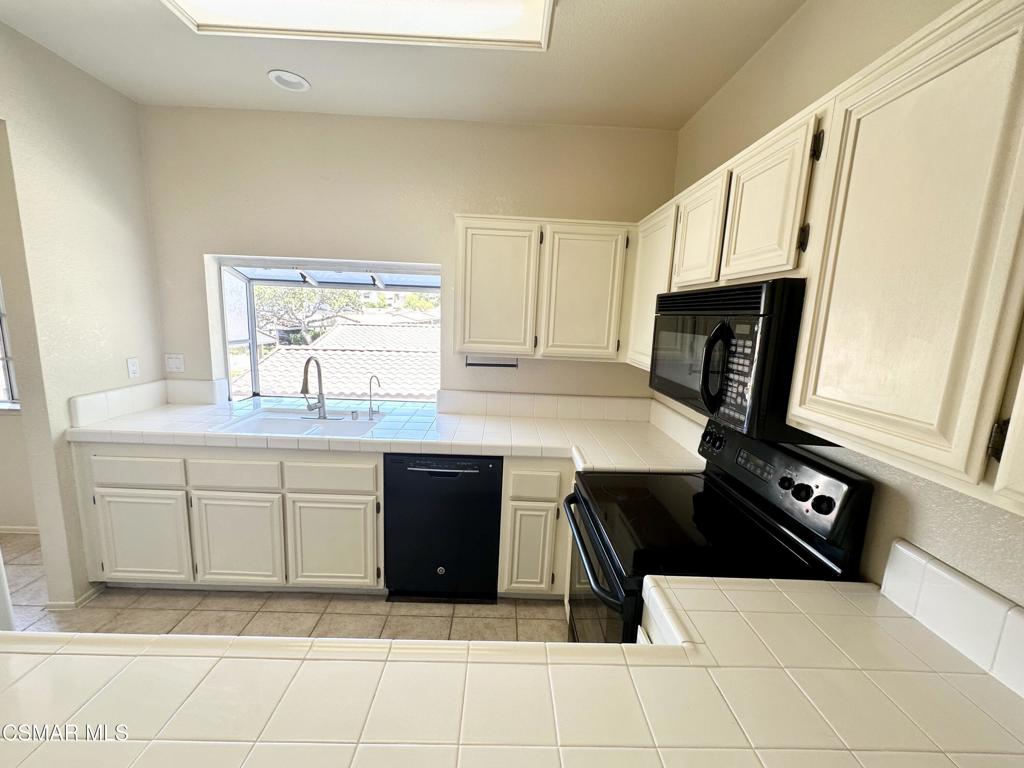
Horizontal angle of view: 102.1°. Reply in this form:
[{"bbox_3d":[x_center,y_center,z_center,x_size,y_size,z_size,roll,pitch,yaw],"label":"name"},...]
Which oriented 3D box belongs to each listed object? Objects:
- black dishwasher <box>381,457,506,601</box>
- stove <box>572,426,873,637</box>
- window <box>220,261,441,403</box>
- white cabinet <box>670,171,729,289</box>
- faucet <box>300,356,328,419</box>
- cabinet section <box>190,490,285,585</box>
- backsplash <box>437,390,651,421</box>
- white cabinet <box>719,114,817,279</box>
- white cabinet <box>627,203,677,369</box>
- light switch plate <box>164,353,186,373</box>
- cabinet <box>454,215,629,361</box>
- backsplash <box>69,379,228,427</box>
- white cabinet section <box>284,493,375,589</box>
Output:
[{"bbox_3d":[-0.368,0.738,2.458,0.612,0.863,0.595,2,9,-1],"label":"black dishwasher"},{"bbox_3d":[0.555,0.778,1.480,0.673,1.181,0.780,2,9,-1],"label":"stove"},{"bbox_3d":[-1.162,-0.321,2.814,1.418,0.908,0.265,2,9,-1],"label":"window"},{"bbox_3d":[0.804,-0.515,1.483,0.306,0.352,0.398,2,9,-1],"label":"white cabinet"},{"bbox_3d":[-1.116,0.029,2.299,0.128,0.370,0.224,2,9,-1],"label":"faucet"},{"bbox_3d":[-1.427,0.768,2.408,0.463,0.520,0.520,2,9,-1],"label":"cabinet section"},{"bbox_3d":[0.215,0.144,2.654,1.381,0.145,0.020,2,9,-1],"label":"backsplash"},{"bbox_3d":[0.810,-0.452,1.103,0.306,0.352,0.372,2,9,-1],"label":"white cabinet"},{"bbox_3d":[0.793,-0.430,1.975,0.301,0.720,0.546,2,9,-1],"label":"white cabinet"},{"bbox_3d":[-2.099,-0.130,2.576,0.114,0.115,0.010,2,9,-1],"label":"light switch plate"},{"bbox_3d":[0.166,-0.524,2.379,0.951,0.720,0.339,2,9,-1],"label":"cabinet"},{"bbox_3d":[-2.013,0.095,2.379,0.319,0.145,0.704,2,9,-1],"label":"backsplash"},{"bbox_3d":[-0.946,0.786,2.419,0.463,0.518,0.520,2,9,-1],"label":"white cabinet section"}]

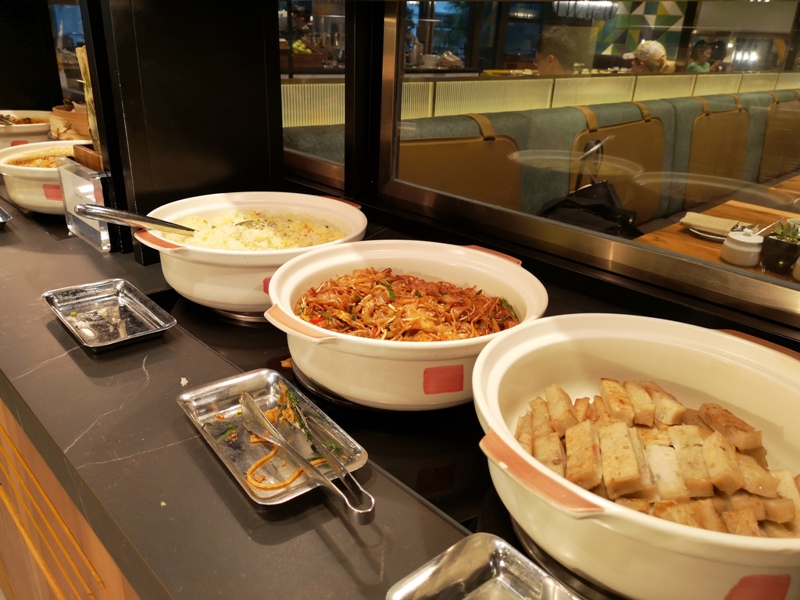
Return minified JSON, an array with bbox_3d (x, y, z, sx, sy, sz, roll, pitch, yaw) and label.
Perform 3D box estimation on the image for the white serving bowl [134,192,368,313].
[{"bbox_3d":[-0.243,-0.086,1.088,0.370,0.117,0.403,2,23,-1],"label":"white serving bowl"}]

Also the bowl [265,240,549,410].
[{"bbox_3d":[0.010,0.031,0.864,0.403,0.117,0.370,2,23,-1],"label":"bowl"}]

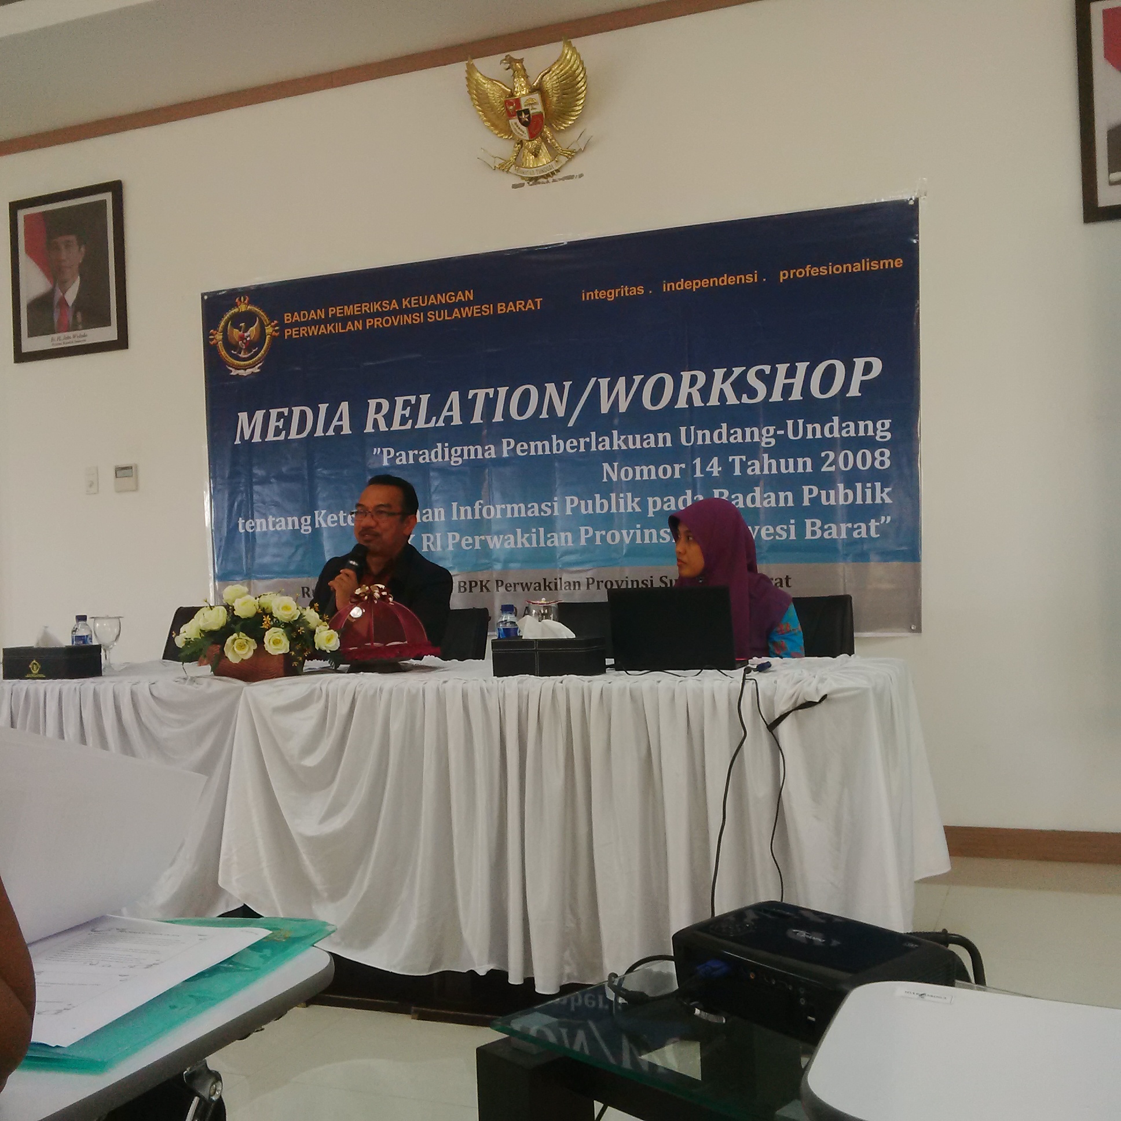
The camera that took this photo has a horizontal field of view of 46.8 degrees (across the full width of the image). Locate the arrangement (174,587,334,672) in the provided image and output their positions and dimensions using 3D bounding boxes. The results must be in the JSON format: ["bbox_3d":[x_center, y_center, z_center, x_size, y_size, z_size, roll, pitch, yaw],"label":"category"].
[{"bbox_3d":[-0.800,0.181,3.431,0.430,0.243,0.310,-2,0,23],"label":"arrangement"}]

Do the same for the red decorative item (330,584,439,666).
[{"bbox_3d":[-0.485,0.179,3.487,0.320,0.220,0.320,-2,0,0],"label":"red decorative item"}]

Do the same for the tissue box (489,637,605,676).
[{"bbox_3d":[-0.025,0.229,3.081,0.240,0.086,0.122,-2,0,28],"label":"tissue box"}]

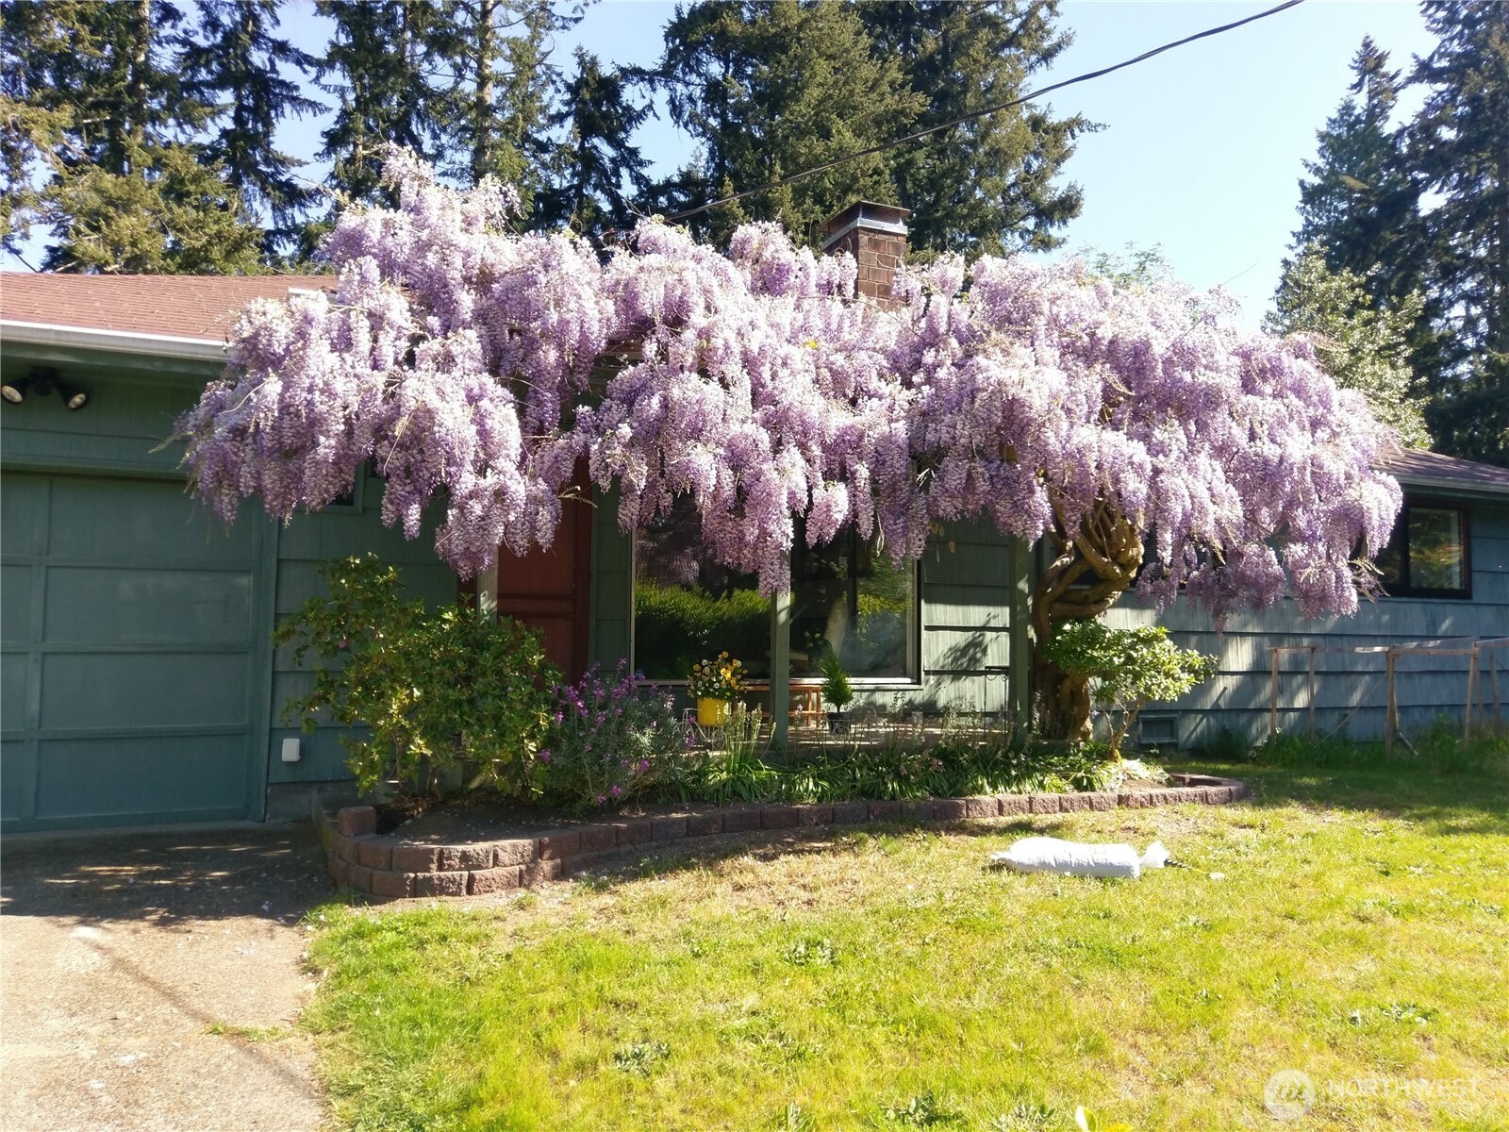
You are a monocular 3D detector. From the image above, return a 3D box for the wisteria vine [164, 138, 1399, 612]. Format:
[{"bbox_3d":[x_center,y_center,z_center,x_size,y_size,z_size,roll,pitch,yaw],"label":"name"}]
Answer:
[{"bbox_3d":[0.835,-0.896,7.168,7.800,2.450,2.200,2,-4,-24],"label":"wisteria vine"}]

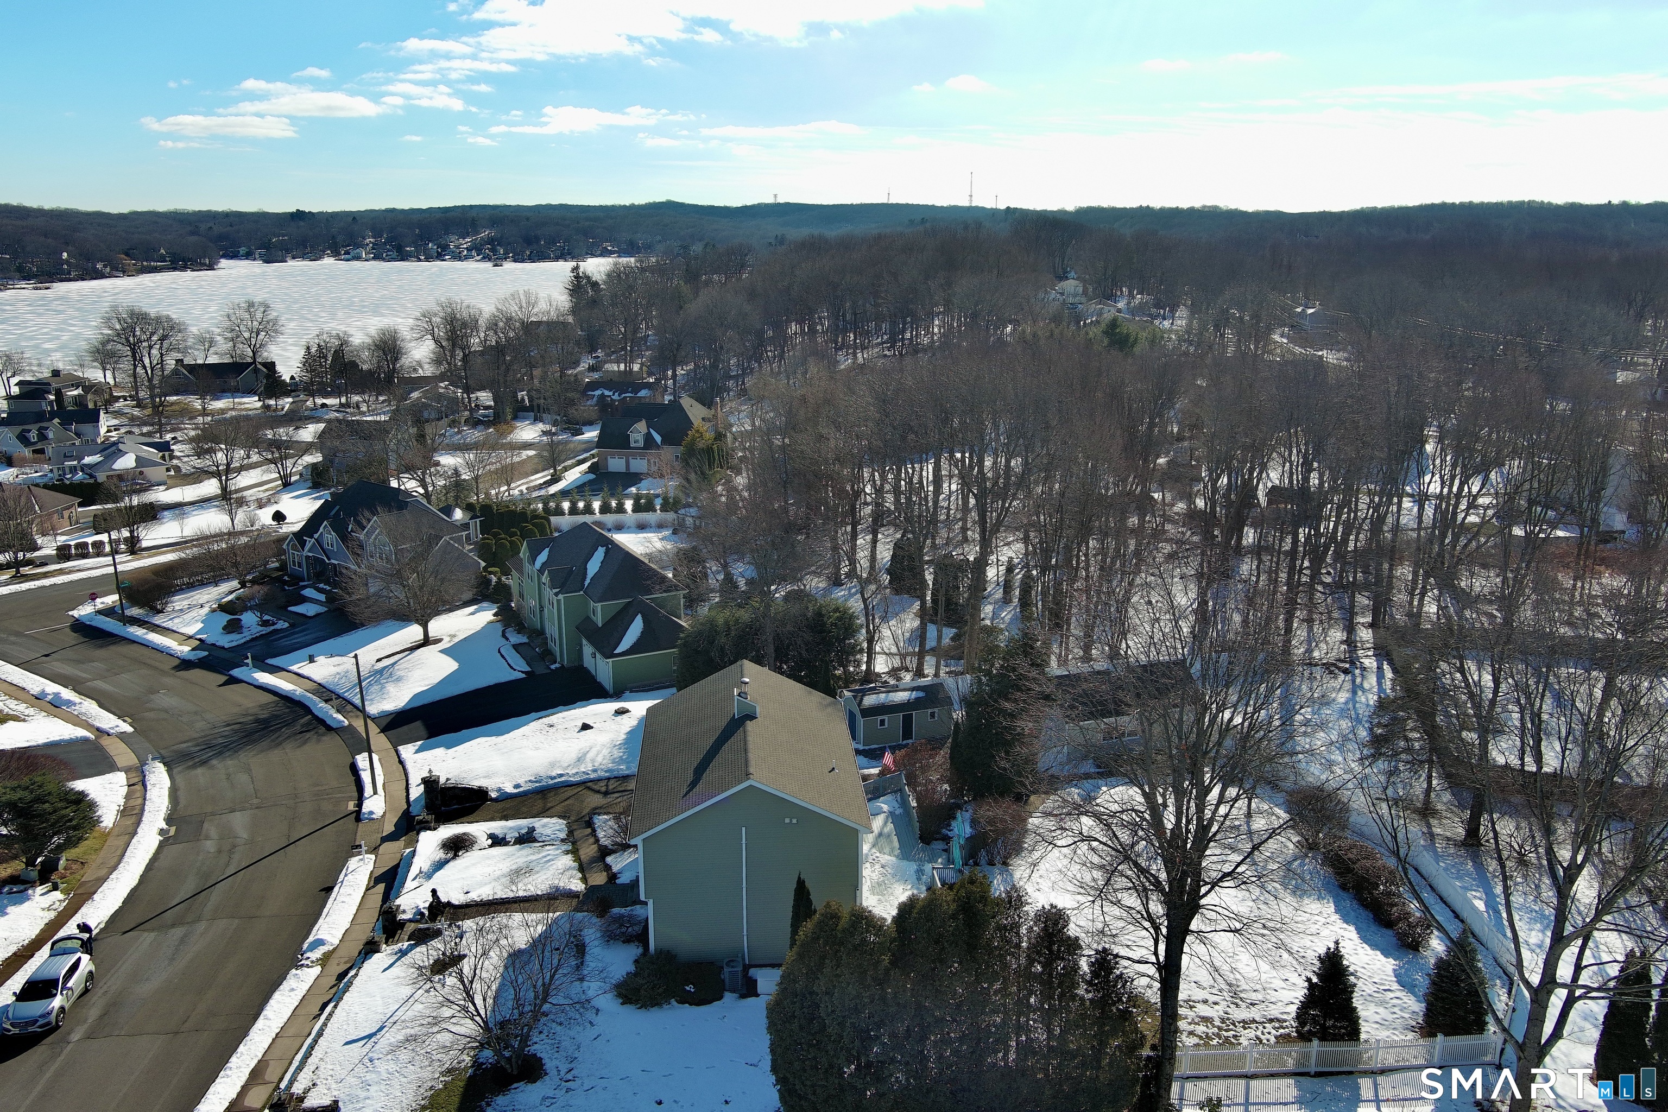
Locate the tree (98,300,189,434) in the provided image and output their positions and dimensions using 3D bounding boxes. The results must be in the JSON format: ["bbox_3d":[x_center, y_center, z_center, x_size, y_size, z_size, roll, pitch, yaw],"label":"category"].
[{"bbox_3d":[-126.490,-34.600,244.260,16.000,20.500,16.000,0,14,0],"label":"tree"}]

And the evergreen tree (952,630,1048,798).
[{"bbox_3d":[9.870,9.380,79.280,5.200,9.300,5.200,0,14,0],"label":"evergreen tree"}]

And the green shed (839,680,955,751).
[{"bbox_3d":[4.070,10.040,89.010,6.400,3.300,3.700,-5,15,-20],"label":"green shed"}]

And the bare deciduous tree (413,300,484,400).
[{"bbox_3d":[-76.571,-40.086,265.467,14.000,21.000,13.500,0,14,0],"label":"bare deciduous tree"}]

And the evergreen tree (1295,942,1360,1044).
[{"bbox_3d":[19.338,16.820,52.180,2.600,4.000,2.600,0,14,0],"label":"evergreen tree"}]

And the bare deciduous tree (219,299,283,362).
[{"bbox_3d":[-118.917,-41.249,272.856,12.400,19.000,12.000,0,14,0],"label":"bare deciduous tree"}]

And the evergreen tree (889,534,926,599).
[{"bbox_3d":[6.326,0.793,114.783,3.100,5.300,3.000,0,14,0],"label":"evergreen tree"}]

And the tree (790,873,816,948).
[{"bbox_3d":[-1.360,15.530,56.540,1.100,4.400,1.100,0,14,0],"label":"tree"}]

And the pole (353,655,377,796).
[{"bbox_3d":[-26.425,9.565,75.980,0.280,8.500,0.280,-2,14,0],"label":"pole"}]

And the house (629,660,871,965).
[{"bbox_3d":[-4.010,11.084,63.131,9.964,9.100,15.197,-1,14,-5],"label":"house"}]

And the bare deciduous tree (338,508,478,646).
[{"bbox_3d":[-33.576,1.821,105.697,10.500,10.600,10.200,0,14,0],"label":"bare deciduous tree"}]

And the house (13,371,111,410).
[{"bbox_3d":[-150.000,-32.290,260.970,10.500,7.900,13.500,1,14,6],"label":"house"}]

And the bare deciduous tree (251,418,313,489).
[{"bbox_3d":[-71.150,-13.200,172.540,7.200,8.800,7.200,0,14,0],"label":"bare deciduous tree"}]

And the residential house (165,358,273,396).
[{"bbox_3d":[-131.238,-38.424,287.263,21.500,6.400,11.000,-4,15,-16],"label":"residential house"}]

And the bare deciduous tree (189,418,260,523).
[{"bbox_3d":[-73.690,-11.490,161.180,8.400,11.000,8.400,0,14,0],"label":"bare deciduous tree"}]

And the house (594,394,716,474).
[{"bbox_3d":[-24.530,-17.340,192.810,15.000,9.000,13.000,3,14,13],"label":"house"}]

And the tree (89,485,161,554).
[{"bbox_3d":[-72.060,-3.660,136.100,6.800,7.000,6.800,0,14,0],"label":"tree"}]

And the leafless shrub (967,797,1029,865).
[{"bbox_3d":[8.144,13.721,66.547,3.000,2.900,2.900,0,14,0],"label":"leafless shrub"}]

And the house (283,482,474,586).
[{"bbox_3d":[-42.480,-2.340,127.110,16.000,8.800,12.500,12,19,41],"label":"house"}]

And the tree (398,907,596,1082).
[{"bbox_3d":[-12.532,16.709,50.391,7.200,6.300,7.000,0,14,0],"label":"tree"}]

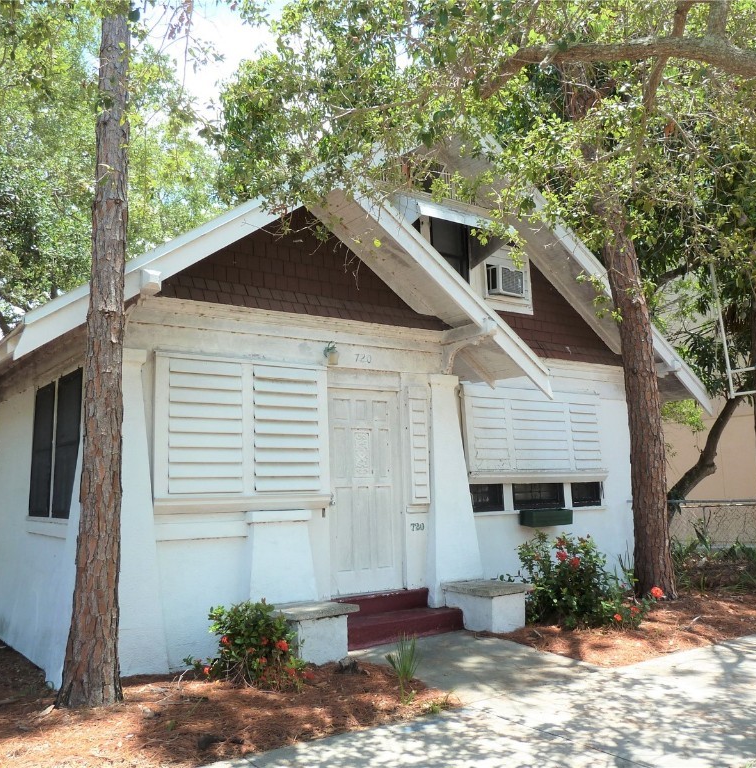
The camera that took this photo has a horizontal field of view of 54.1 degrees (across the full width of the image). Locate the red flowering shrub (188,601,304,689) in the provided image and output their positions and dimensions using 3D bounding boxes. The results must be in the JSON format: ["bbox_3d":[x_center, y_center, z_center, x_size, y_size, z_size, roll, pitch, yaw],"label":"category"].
[{"bbox_3d":[-1.010,1.978,5.680,0.730,0.570,0.600,4,-9,-37],"label":"red flowering shrub"}]

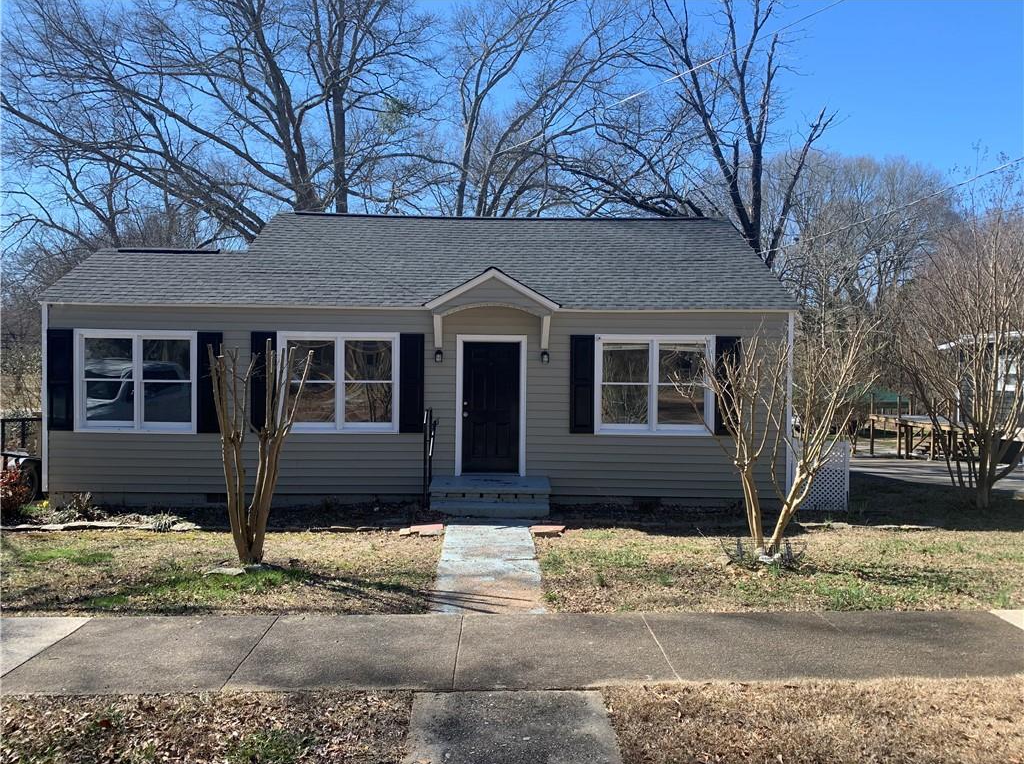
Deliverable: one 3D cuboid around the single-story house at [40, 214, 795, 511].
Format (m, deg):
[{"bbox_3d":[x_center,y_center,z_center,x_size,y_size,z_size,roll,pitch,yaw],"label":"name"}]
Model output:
[{"bbox_3d":[-1.415,-0.719,14.993,11.340,5.140,7.700,1,1,-1],"label":"single-story house"}]

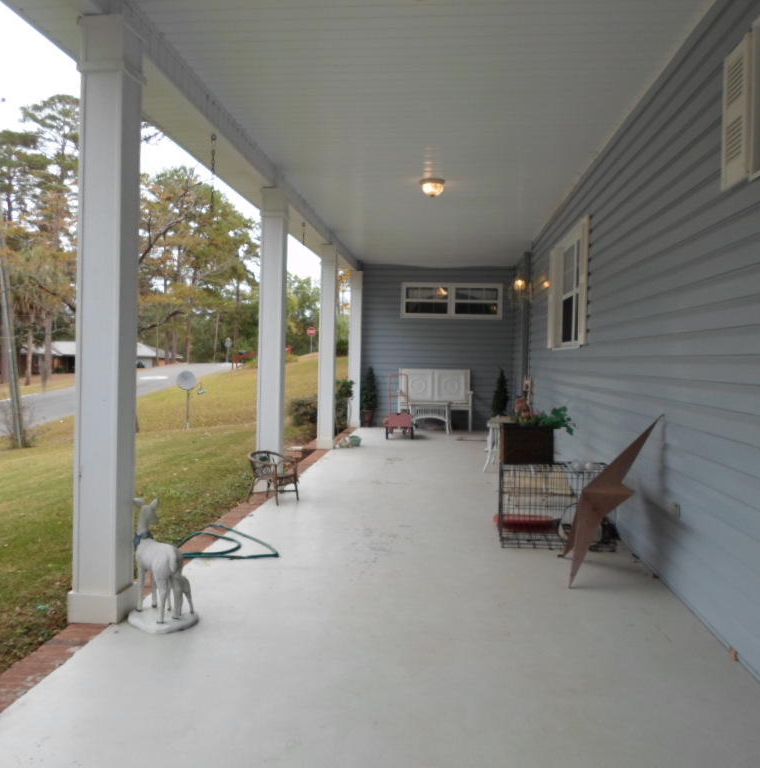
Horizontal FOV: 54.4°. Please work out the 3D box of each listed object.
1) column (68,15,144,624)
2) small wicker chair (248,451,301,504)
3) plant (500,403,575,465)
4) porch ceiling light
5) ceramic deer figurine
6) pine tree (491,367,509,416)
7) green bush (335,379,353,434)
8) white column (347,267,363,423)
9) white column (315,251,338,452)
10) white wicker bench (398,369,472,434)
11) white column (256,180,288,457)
[{"bbox_3d":[-1.234,-0.270,3.330,0.218,2.652,0.218,1,2,5],"label":"column"},{"bbox_3d":[-0.881,0.758,6.093,0.330,0.420,0.320,2,2,25],"label":"small wicker chair"},{"bbox_3d":[1.060,0.333,5.076,0.470,0.410,0.330,1,2,5],"label":"plant"},{"bbox_3d":[0.474,-1.785,6.721,0.230,0.145,0.230,1,2,5],"label":"porch ceiling light"},{"bbox_3d":[-0.962,0.790,3.298,0.250,0.540,0.300,-1,3,-45],"label":"ceramic deer figurine"},{"bbox_3d":[2.011,0.270,12.319,0.290,1.090,0.290,1,2,5],"label":"pine tree"},{"bbox_3d":[-0.569,0.357,11.777,0.330,0.850,0.330,1,2,5],"label":"green bush"},{"bbox_3d":[-0.418,-0.578,12.673,0.218,2.652,0.218,1,2,5],"label":"white column"},{"bbox_3d":[-0.678,-0.481,9.722,0.218,2.652,0.218,1,2,5],"label":"white column"},{"bbox_3d":[0.923,0.276,12.390,1.260,1.030,0.540,1,2,5],"label":"white wicker bench"},{"bbox_3d":[-0.950,-0.377,6.580,0.218,2.652,0.218,1,2,5],"label":"white column"}]

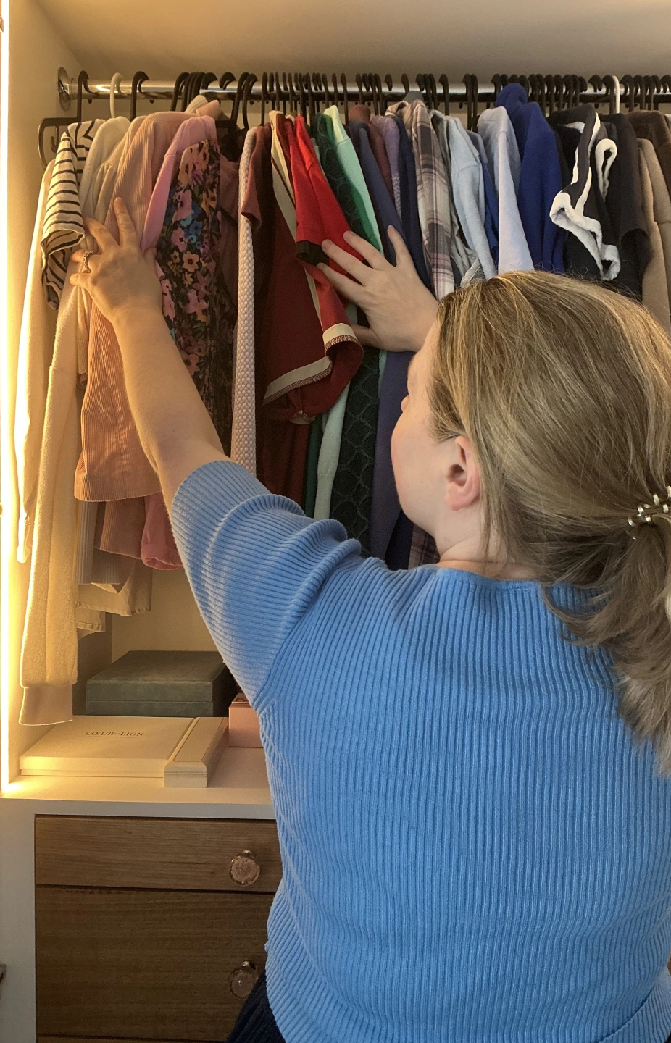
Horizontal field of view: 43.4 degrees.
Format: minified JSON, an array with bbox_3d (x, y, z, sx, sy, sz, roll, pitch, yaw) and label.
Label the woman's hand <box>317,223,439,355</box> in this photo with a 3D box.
[{"bbox_3d":[0.054,-0.296,1.065,0.180,0.138,0.060,38,0,18],"label":"woman's hand"}]

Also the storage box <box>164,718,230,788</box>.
[{"bbox_3d":[-0.205,0.346,1.279,0.059,0.035,0.223,1,3,1],"label":"storage box"}]

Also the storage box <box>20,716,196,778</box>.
[{"bbox_3d":[-0.342,0.347,1.309,0.214,0.026,0.211,1,3,1],"label":"storage box"}]

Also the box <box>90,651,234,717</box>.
[{"bbox_3d":[-0.305,0.305,1.530,0.212,0.092,0.257,1,3,1],"label":"box"}]

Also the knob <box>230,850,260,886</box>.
[{"bbox_3d":[-0.117,0.449,1.094,0.039,0.039,0.042,1,3,1],"label":"knob"}]

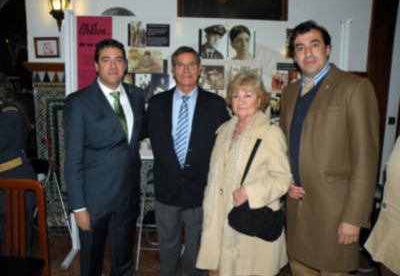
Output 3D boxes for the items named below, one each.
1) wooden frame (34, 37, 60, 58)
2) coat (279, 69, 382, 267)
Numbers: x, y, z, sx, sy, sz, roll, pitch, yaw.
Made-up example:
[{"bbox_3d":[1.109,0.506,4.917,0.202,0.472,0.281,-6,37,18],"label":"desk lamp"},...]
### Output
[{"bbox_3d":[-1.518,-0.898,3.112,0.250,0.205,0.020,2,8,3],"label":"wooden frame"},{"bbox_3d":[0.652,0.155,1.634,0.530,1.020,0.340,8,10,42],"label":"coat"}]

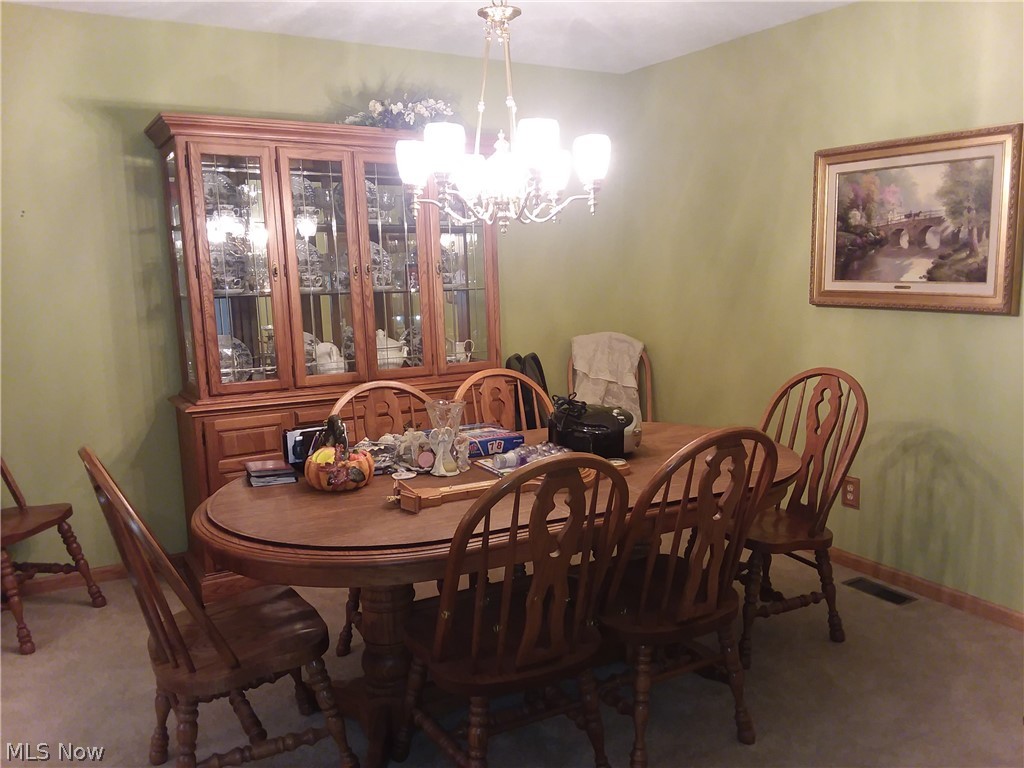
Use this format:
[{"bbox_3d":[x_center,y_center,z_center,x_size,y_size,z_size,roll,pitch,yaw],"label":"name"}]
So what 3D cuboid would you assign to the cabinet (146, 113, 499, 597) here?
[{"bbox_3d":[-0.780,-0.161,3.813,1.555,2.003,0.500,-7,11,-30],"label":"cabinet"}]

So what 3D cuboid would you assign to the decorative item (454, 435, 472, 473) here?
[{"bbox_3d":[-0.155,0.217,2.526,0.056,0.114,0.049,-2,10,-4],"label":"decorative item"}]

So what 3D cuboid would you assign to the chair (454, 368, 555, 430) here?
[{"bbox_3d":[0.089,0.466,3.022,0.505,1.000,0.535,-6,11,-26],"label":"chair"}]

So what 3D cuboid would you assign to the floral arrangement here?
[{"bbox_3d":[-0.517,-1.255,3.733,0.586,0.177,0.212,-7,11,-30],"label":"floral arrangement"}]

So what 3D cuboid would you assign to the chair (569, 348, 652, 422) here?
[{"bbox_3d":[0.612,0.246,4.269,0.505,1.000,0.535,-3,10,-12],"label":"chair"}]

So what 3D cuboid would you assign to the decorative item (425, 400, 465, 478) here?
[{"bbox_3d":[-0.208,0.161,2.527,0.133,0.226,0.133,-2,10,-5],"label":"decorative item"}]

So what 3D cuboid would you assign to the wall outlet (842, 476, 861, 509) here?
[{"bbox_3d":[1.528,0.495,3.607,0.014,0.141,0.091,-7,11,-30],"label":"wall outlet"}]

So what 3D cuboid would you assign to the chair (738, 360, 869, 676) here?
[{"bbox_3d":[0.951,0.453,3.008,0.535,1.000,0.505,-5,10,-22],"label":"chair"}]

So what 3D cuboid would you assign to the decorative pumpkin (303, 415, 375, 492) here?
[{"bbox_3d":[-0.525,0.198,2.384,0.212,0.212,0.197,-3,10,-13],"label":"decorative pumpkin"}]

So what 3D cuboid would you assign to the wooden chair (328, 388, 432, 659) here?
[{"bbox_3d":[-0.352,0.516,2.777,0.505,1.000,0.535,-6,11,-26],"label":"wooden chair"}]

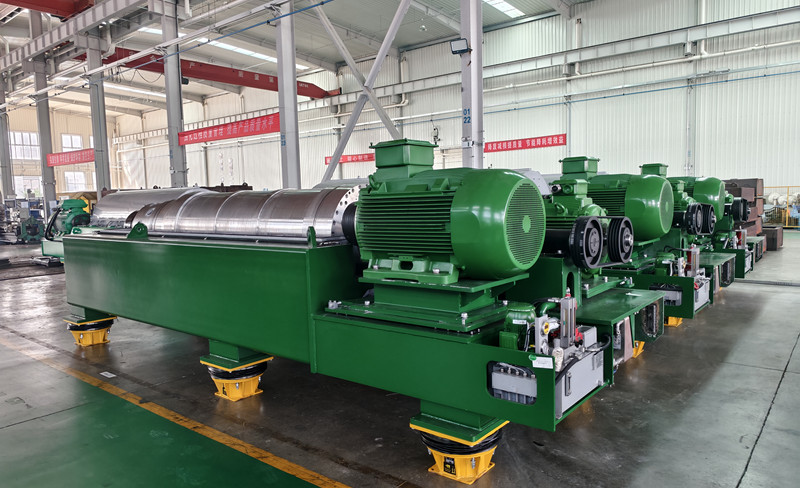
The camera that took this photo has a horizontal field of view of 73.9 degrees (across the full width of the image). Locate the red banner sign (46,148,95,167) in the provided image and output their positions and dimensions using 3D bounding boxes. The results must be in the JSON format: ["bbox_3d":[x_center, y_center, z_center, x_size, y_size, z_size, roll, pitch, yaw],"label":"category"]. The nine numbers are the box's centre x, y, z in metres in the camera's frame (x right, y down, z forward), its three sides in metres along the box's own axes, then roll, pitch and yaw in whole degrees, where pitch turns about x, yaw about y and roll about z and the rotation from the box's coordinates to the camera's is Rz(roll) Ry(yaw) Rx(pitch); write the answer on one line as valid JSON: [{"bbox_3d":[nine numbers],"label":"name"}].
[{"bbox_3d":[-18.697,-4.866,30.077,6.600,0.680,0.060,2,5,38],"label":"red banner sign"}]

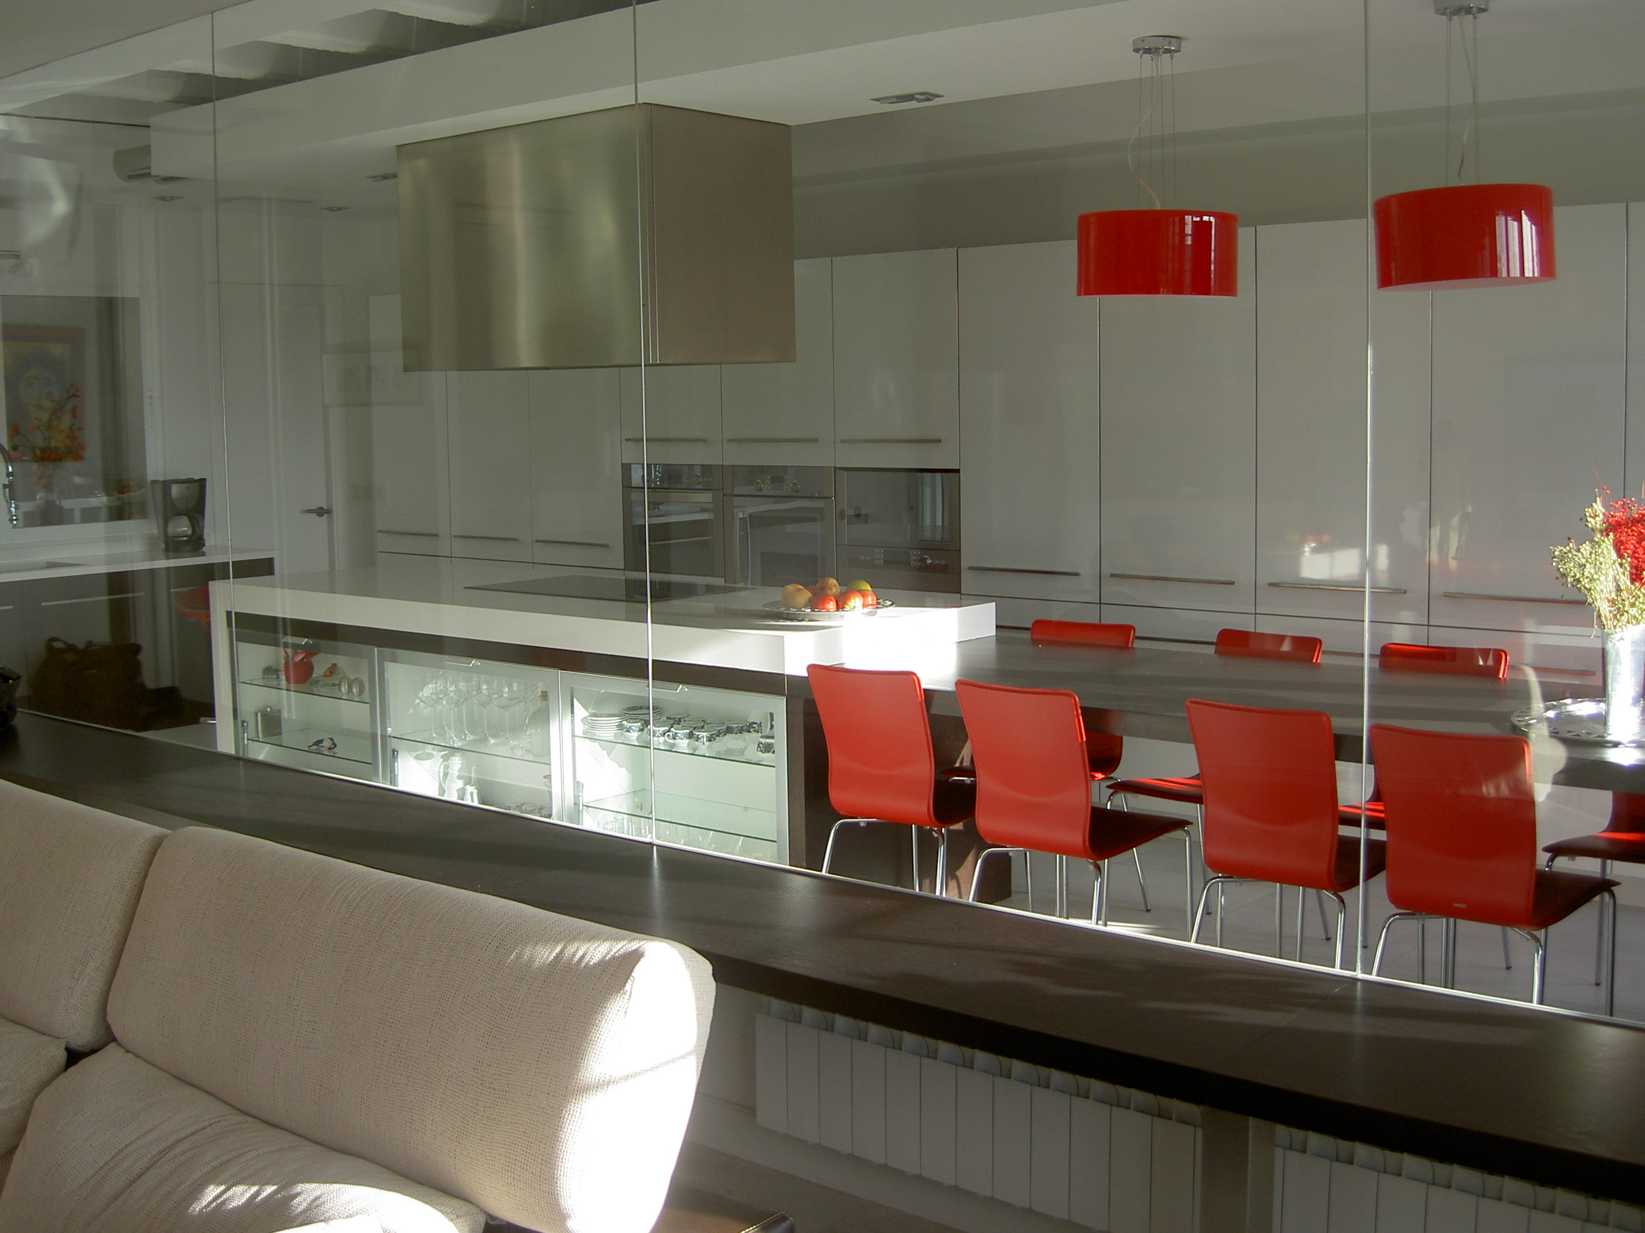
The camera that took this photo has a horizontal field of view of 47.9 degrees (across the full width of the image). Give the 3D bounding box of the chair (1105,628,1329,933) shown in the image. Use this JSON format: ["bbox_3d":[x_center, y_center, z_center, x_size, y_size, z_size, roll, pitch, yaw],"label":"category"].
[{"bbox_3d":[1.095,0.492,5.010,0.440,0.860,0.520,5,9,41],"label":"chair"}]

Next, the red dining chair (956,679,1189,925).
[{"bbox_3d":[0.590,0.565,4.458,0.440,0.860,0.520,5,9,41],"label":"red dining chair"}]

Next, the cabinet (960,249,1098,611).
[{"bbox_3d":[0.915,-0.717,6.764,0.600,1.260,0.580,5,9,41],"label":"cabinet"}]

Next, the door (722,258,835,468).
[{"bbox_3d":[-0.175,-0.993,7.308,0.597,0.803,0.025,5,9,41],"label":"door"}]

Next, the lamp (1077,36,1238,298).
[{"bbox_3d":[0.815,-1.094,4.508,0.400,0.640,0.400,-1,7,0],"label":"lamp"}]

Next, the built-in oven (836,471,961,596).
[{"bbox_3d":[0.457,-0.357,7.185,0.595,0.455,0.550,5,9,41],"label":"built-in oven"}]

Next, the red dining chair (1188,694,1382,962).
[{"bbox_3d":[1.059,0.593,4.116,0.440,0.860,0.520,5,9,41],"label":"red dining chair"}]

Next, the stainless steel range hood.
[{"bbox_3d":[-0.752,-1.187,6.030,1.204,0.757,0.648,5,9,41],"label":"stainless steel range hood"}]

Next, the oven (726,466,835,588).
[{"bbox_3d":[0.003,-0.395,7.574,0.595,0.455,0.550,5,9,41],"label":"oven"}]

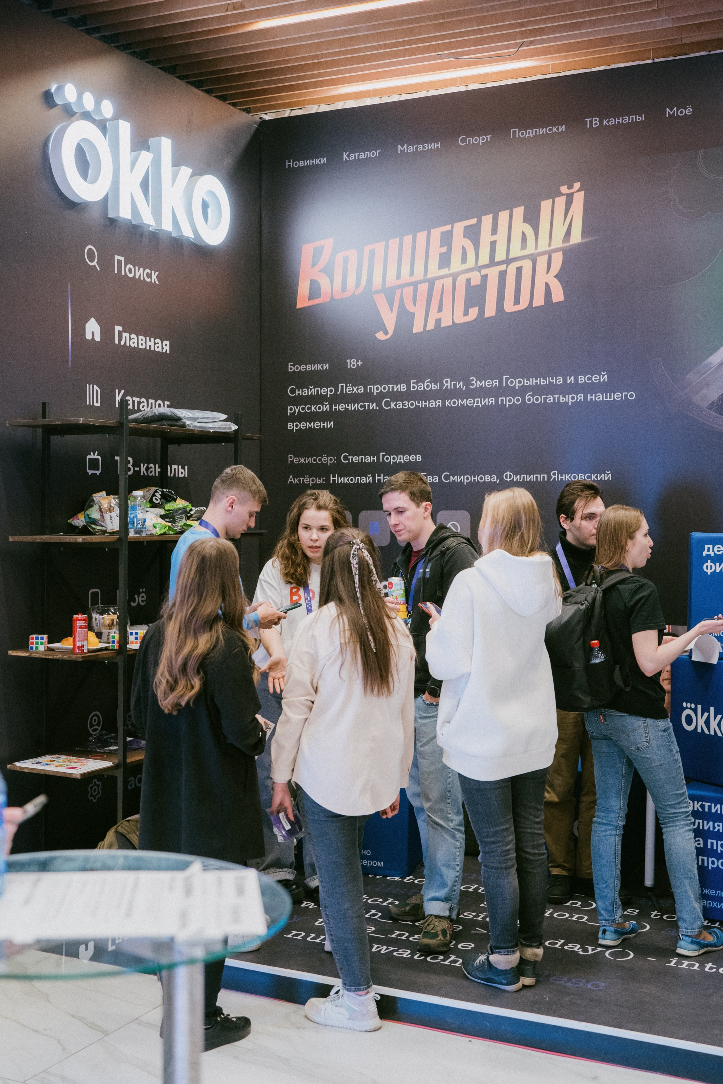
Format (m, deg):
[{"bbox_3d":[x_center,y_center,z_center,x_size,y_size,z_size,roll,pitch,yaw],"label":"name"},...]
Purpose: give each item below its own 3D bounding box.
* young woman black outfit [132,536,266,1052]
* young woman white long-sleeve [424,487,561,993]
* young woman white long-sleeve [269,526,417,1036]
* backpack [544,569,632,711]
[{"bbox_3d":[-0.531,0.799,4.130,0.450,1.640,0.400,1,2,32],"label":"young woman black outfit"},{"bbox_3d":[0.462,0.661,4.360,0.460,1.685,0.400,-1,2,-36],"label":"young woman white long-sleeve"},{"bbox_3d":[-0.064,0.788,4.340,0.490,1.655,0.440,0,2,-18],"label":"young woman white long-sleeve"},{"bbox_3d":[0.818,0.360,4.570,0.200,0.490,0.310,4,-1,-33],"label":"backpack"}]

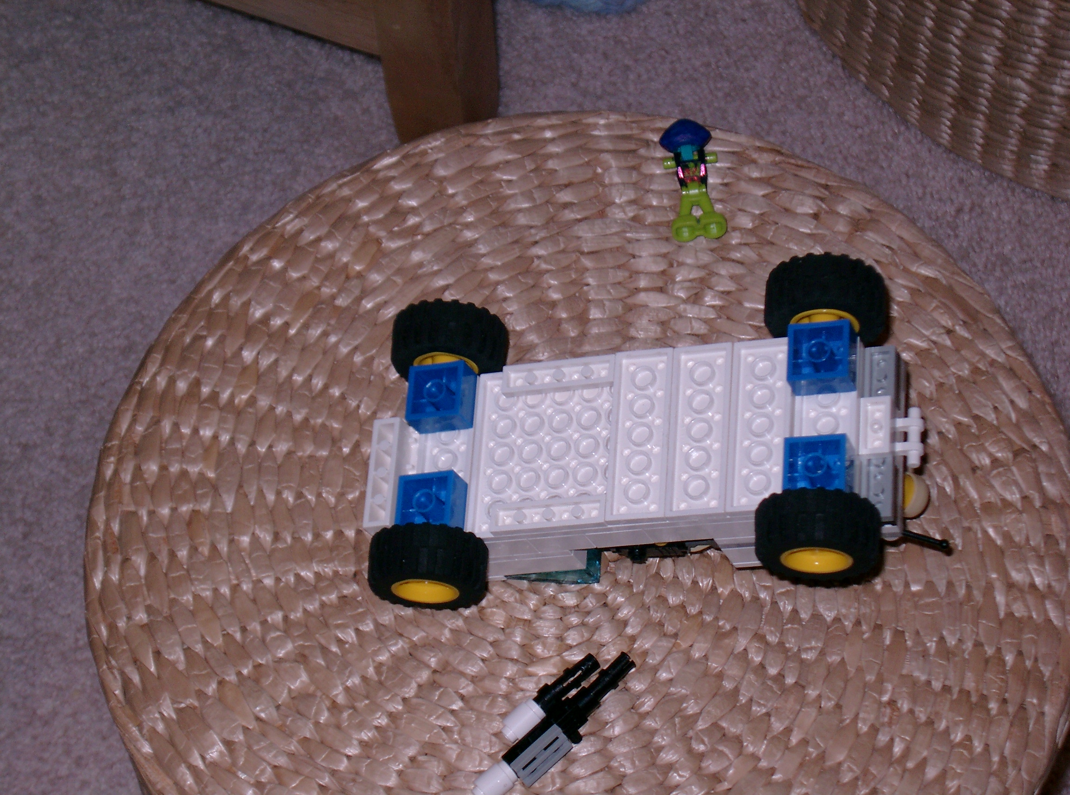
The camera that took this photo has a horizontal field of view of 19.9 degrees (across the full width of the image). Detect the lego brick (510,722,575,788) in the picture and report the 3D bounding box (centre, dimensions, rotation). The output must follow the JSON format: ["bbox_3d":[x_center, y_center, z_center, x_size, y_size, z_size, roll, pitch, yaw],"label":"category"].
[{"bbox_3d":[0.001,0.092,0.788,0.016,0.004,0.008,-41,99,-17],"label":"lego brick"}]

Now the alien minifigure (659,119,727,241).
[{"bbox_3d":[0.045,-0.062,0.866,0.017,0.013,0.040,-4,65,-2],"label":"alien minifigure"}]

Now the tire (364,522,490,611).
[{"bbox_3d":[-0.027,0.044,0.789,0.031,0.031,0.014,-6,62,20],"label":"tire"}]

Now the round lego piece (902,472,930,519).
[{"bbox_3d":[0.098,0.026,0.797,0.012,0.011,0.013,-1,66,2],"label":"round lego piece"}]

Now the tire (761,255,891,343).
[{"bbox_3d":[0.075,-0.024,0.781,0.031,0.031,0.014,-6,62,20],"label":"tire"}]

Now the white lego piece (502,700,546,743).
[{"bbox_3d":[-0.003,0.084,0.790,0.011,0.008,0.008,-41,71,-17],"label":"white lego piece"}]

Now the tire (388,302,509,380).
[{"bbox_3d":[-0.023,-0.014,0.817,0.031,0.031,0.014,-6,62,20],"label":"tire"}]

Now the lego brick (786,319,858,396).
[{"bbox_3d":[0.073,-0.010,0.773,0.016,0.010,0.016,-6,62,20],"label":"lego brick"}]

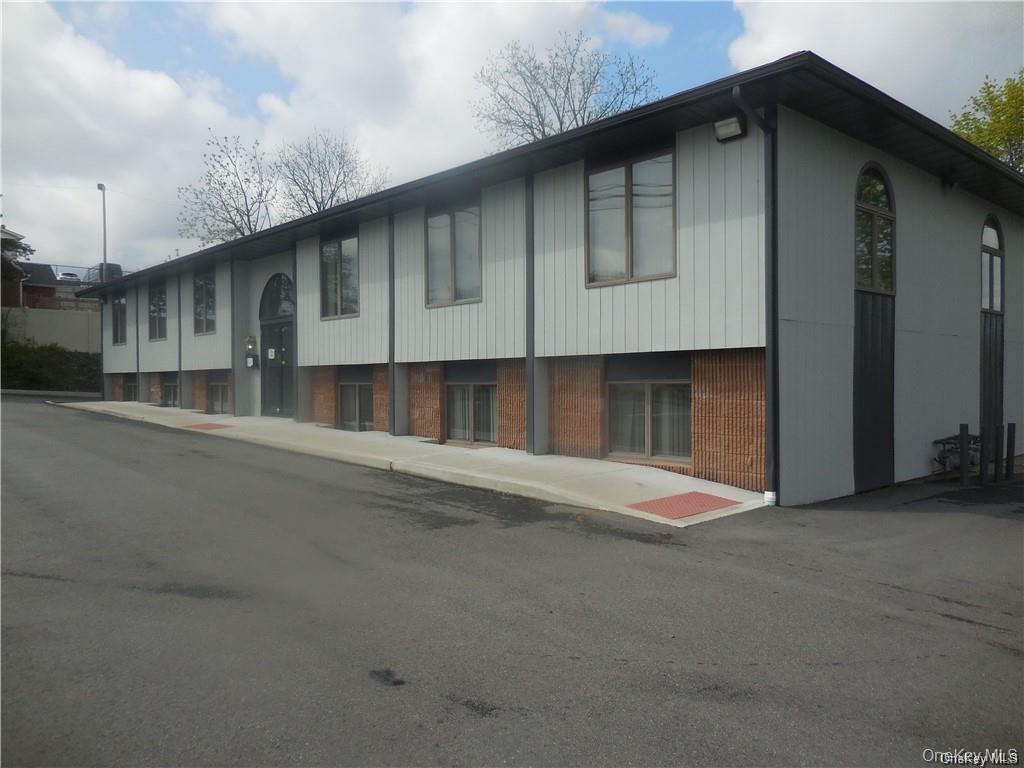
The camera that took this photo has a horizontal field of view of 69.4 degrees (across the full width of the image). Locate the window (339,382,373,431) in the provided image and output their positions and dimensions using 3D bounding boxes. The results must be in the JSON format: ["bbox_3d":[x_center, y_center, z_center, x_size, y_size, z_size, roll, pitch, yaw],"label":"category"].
[{"bbox_3d":[-2.956,0.438,14.448,0.120,0.947,1.381,-1,1,-43],"label":"window"}]

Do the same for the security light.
[{"bbox_3d":[2.409,-2.821,8.185,0.200,0.260,0.330,-1,1,-43],"label":"security light"}]

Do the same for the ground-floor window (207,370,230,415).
[{"bbox_3d":[-7.499,0.226,19.248,0.130,1.125,1.381,-1,1,-43],"label":"ground-floor window"}]

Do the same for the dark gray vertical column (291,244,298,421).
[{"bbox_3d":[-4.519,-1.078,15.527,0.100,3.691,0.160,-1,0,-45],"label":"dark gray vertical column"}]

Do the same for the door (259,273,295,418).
[{"bbox_3d":[-5.226,-0.887,16.851,0.150,3.384,2.170,-1,1,-43],"label":"door"}]

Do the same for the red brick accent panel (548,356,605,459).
[{"bbox_3d":[0.916,0.317,10.288,0.150,1.410,0.970,0,0,-44],"label":"red brick accent panel"}]

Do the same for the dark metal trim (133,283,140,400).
[{"bbox_3d":[-11.995,-1.333,23.836,0.100,3.800,0.170,-1,1,-43],"label":"dark metal trim"}]

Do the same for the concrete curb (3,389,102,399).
[{"bbox_3d":[-18.410,0.379,29.500,3.800,0.180,0.200,-1,1,-43],"label":"concrete curb"}]

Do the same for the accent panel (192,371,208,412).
[{"bbox_3d":[-8.305,0.200,19.838,0.150,1.120,0.980,0,0,-44],"label":"accent panel"}]

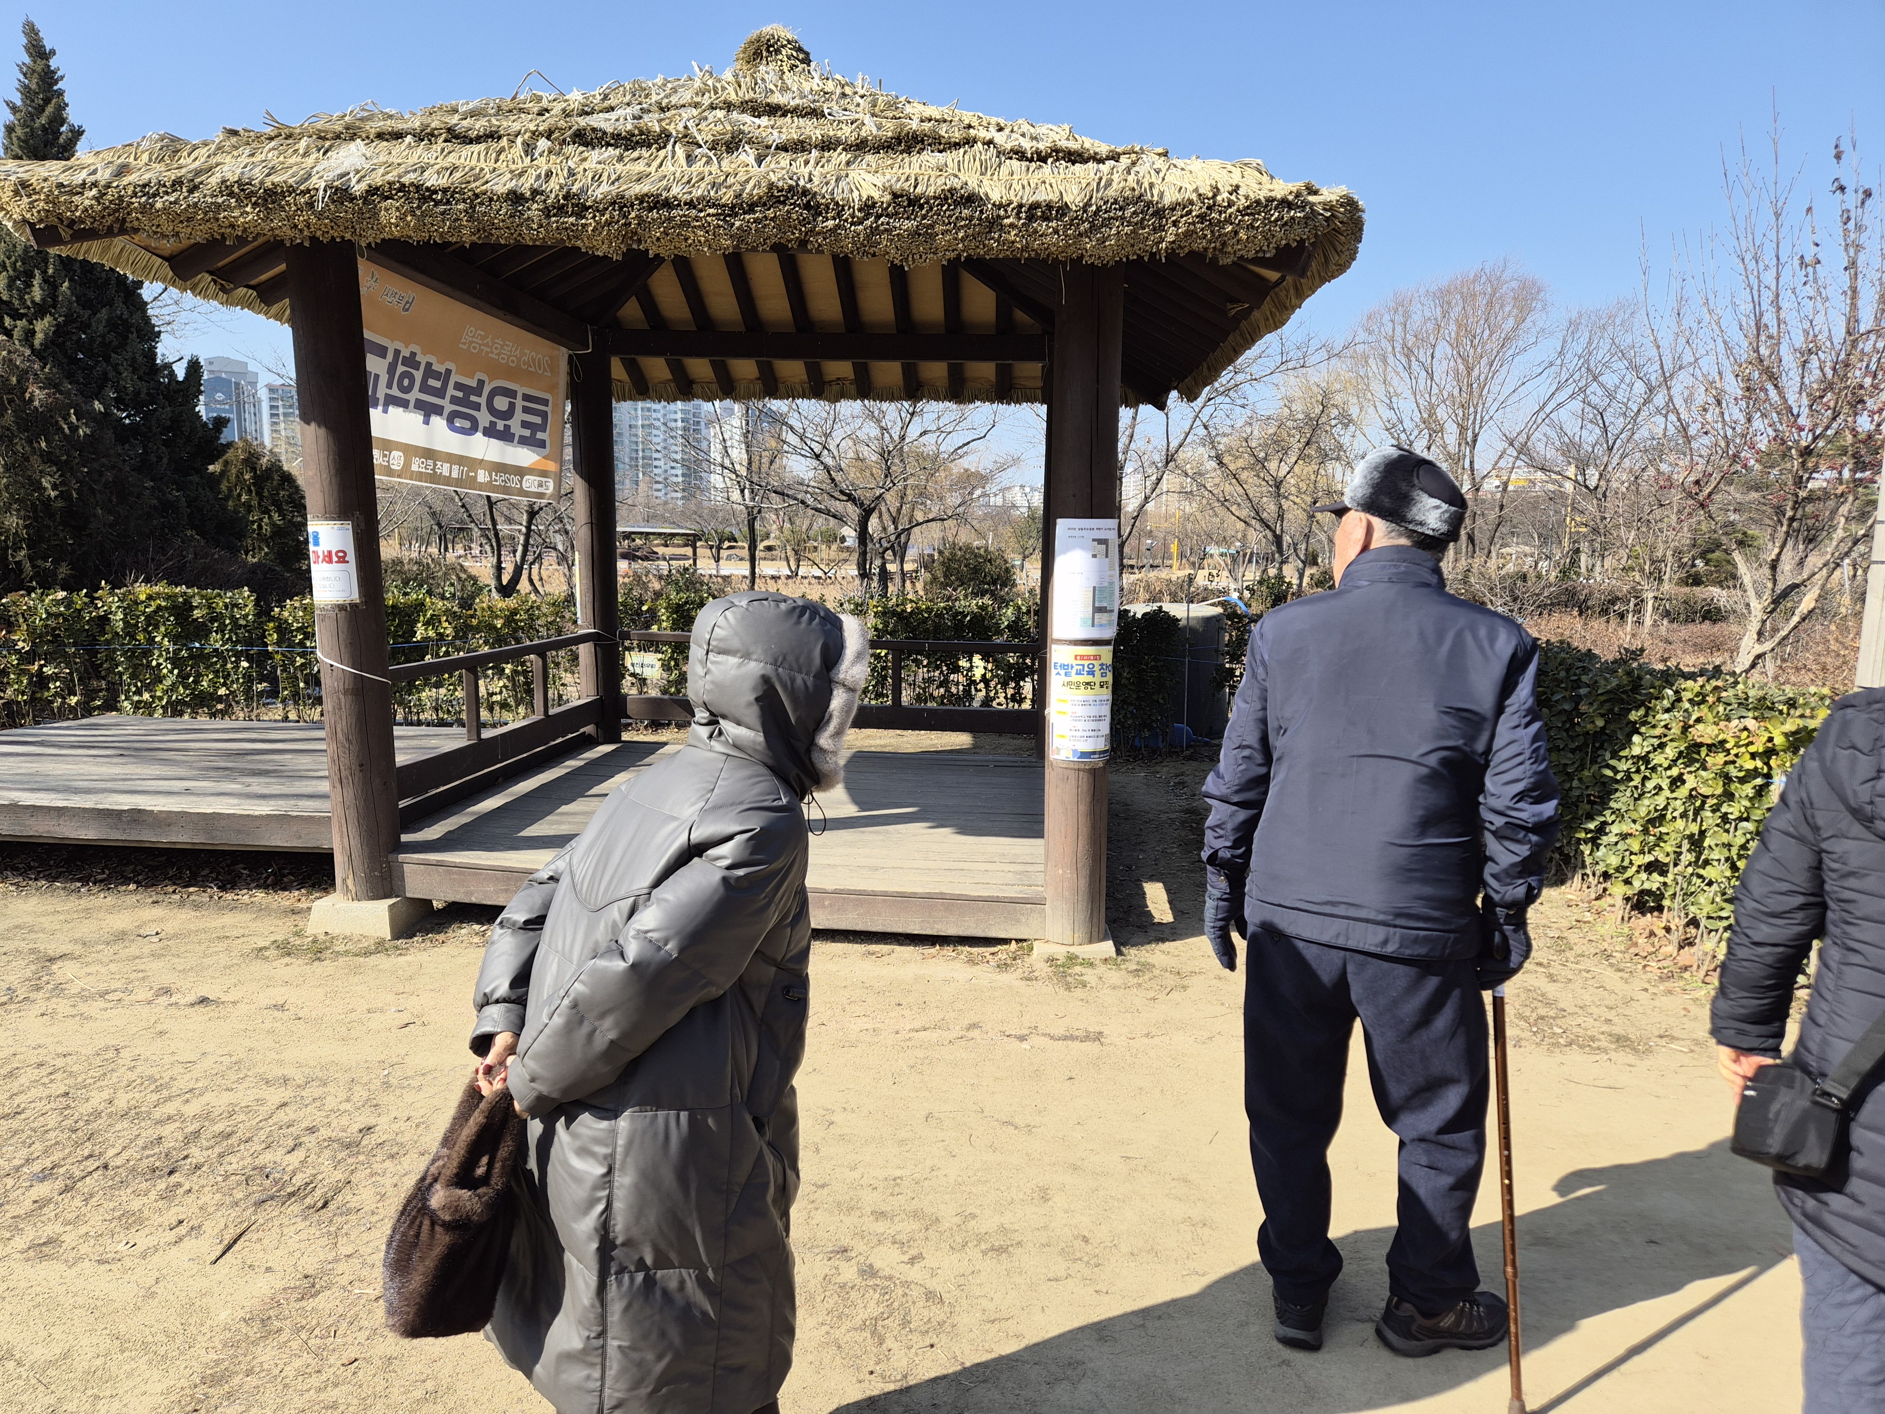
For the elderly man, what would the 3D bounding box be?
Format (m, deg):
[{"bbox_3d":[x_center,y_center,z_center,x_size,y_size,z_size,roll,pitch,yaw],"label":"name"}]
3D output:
[{"bbox_3d":[0.784,0.370,2.365,0.620,1.690,0.400,2,7,11],"label":"elderly man"}]

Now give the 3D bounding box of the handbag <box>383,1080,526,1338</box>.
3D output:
[{"bbox_3d":[-0.707,0.714,1.817,0.150,0.365,0.260,10,4,-26],"label":"handbag"}]

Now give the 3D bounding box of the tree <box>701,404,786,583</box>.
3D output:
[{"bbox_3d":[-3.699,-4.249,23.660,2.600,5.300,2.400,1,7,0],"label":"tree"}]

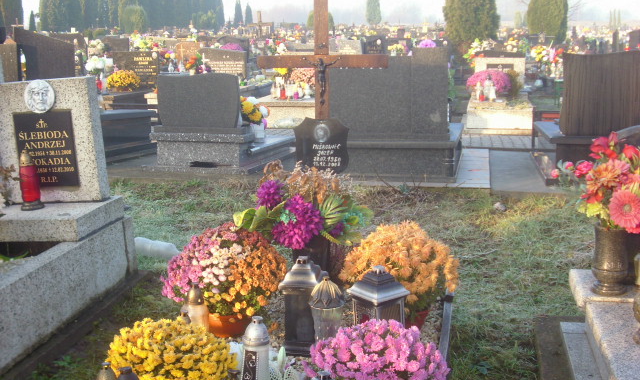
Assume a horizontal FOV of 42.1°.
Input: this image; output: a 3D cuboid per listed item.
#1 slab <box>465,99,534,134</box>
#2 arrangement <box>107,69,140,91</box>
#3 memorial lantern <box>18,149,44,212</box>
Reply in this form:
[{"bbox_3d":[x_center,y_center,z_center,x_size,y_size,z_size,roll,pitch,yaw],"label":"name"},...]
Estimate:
[{"bbox_3d":[2.662,-1.110,12.223,0.910,0.344,1.700,2,12,12],"label":"slab"},{"bbox_3d":[-3.254,-1.813,13.814,0.498,0.355,0.473,0,11,0],"label":"arrangement"},{"bbox_3d":[-1.599,-0.060,4.610,0.118,0.333,0.118,0,11,0],"label":"memorial lantern"}]

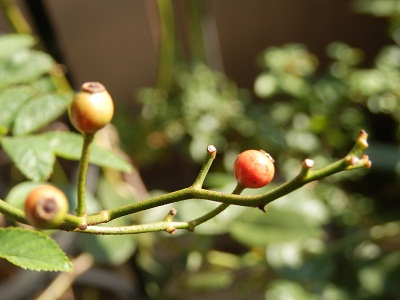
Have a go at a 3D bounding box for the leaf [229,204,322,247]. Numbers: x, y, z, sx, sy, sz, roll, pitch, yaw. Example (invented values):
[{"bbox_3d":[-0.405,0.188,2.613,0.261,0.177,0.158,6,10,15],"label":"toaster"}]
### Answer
[{"bbox_3d":[0.045,0.045,0.460,0.057,0.009,0.031,7,49,3],"label":"leaf"}]

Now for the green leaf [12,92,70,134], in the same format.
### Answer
[{"bbox_3d":[-0.074,-0.017,0.360,0.018,0.035,0.007,50,-3,28],"label":"green leaf"}]

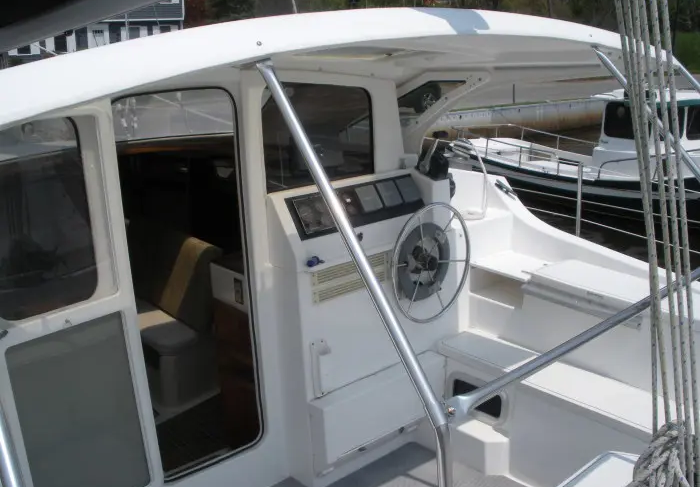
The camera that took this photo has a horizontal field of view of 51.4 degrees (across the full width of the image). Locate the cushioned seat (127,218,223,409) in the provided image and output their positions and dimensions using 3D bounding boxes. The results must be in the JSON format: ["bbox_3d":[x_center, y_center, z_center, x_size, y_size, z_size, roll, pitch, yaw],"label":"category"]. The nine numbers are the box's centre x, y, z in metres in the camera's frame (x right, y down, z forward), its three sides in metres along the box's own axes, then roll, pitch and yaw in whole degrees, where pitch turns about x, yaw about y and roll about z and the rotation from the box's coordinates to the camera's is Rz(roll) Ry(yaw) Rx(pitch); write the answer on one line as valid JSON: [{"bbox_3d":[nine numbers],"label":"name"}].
[{"bbox_3d":[-1.259,0.425,4.718,0.460,0.920,1.100,-14,19,-37],"label":"cushioned seat"}]

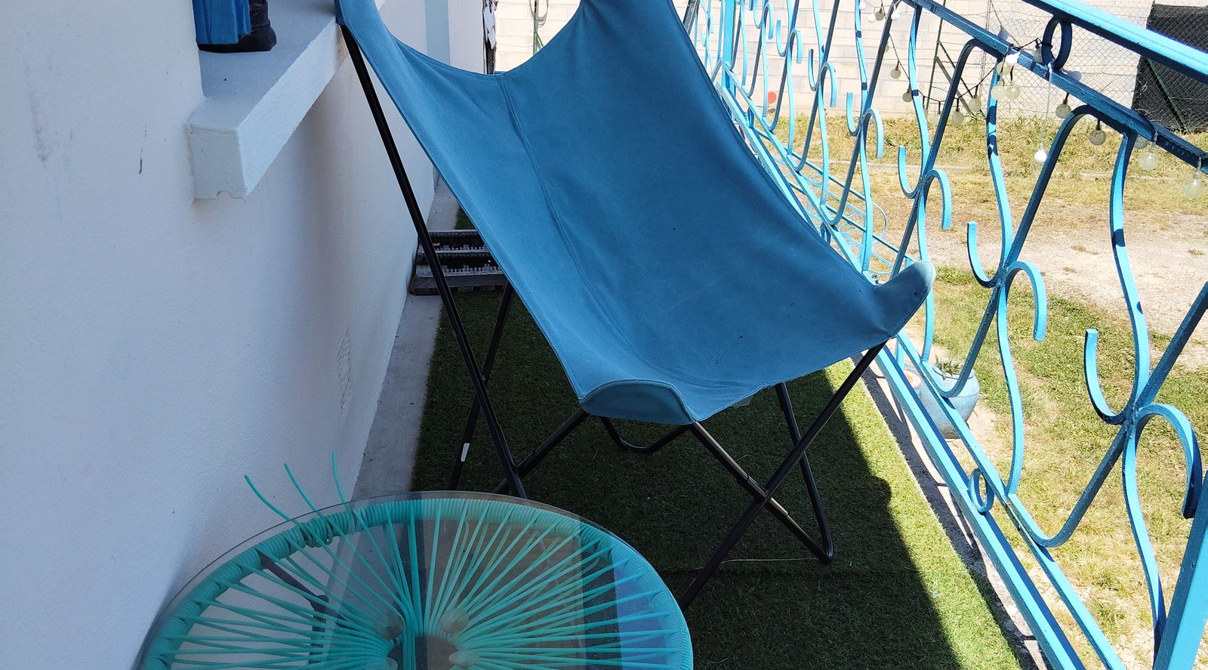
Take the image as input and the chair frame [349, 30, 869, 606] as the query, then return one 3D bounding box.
[{"bbox_3d":[0.037,-0.057,1.800,0.640,0.972,0.704,-20,33,-38],"label":"chair frame"}]

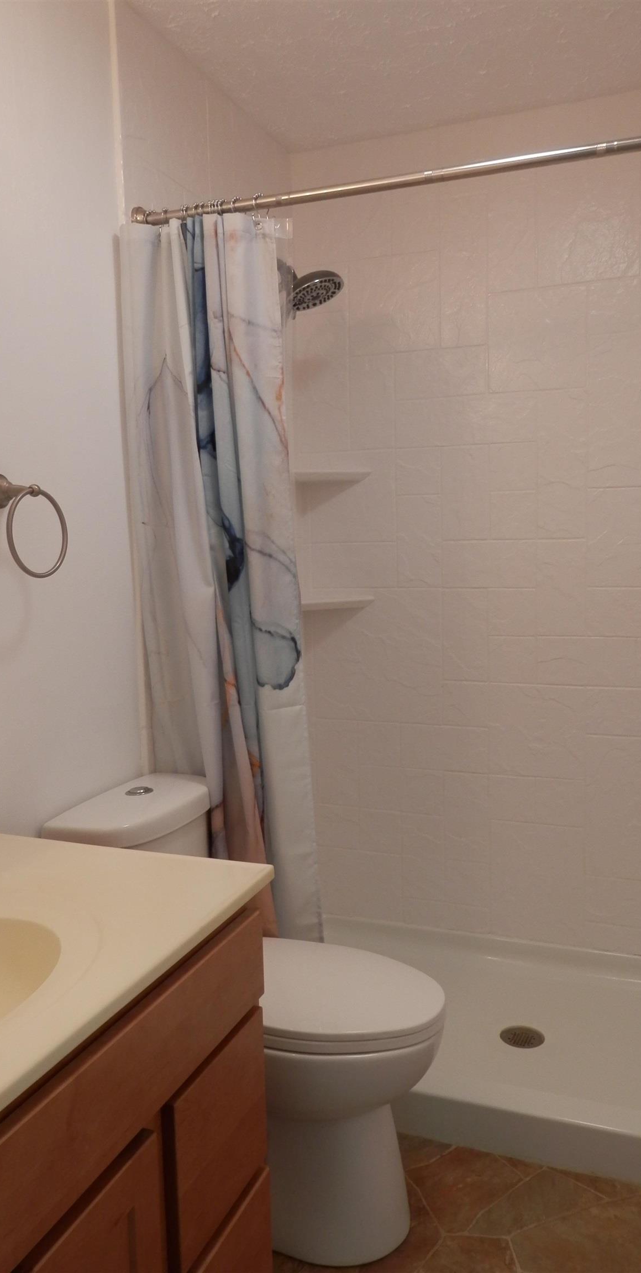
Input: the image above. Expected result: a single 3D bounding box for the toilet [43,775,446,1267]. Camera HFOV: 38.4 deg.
[{"bbox_3d":[-0.107,0.713,1.795,0.705,0.788,0.415,1,7,21],"label":"toilet"}]

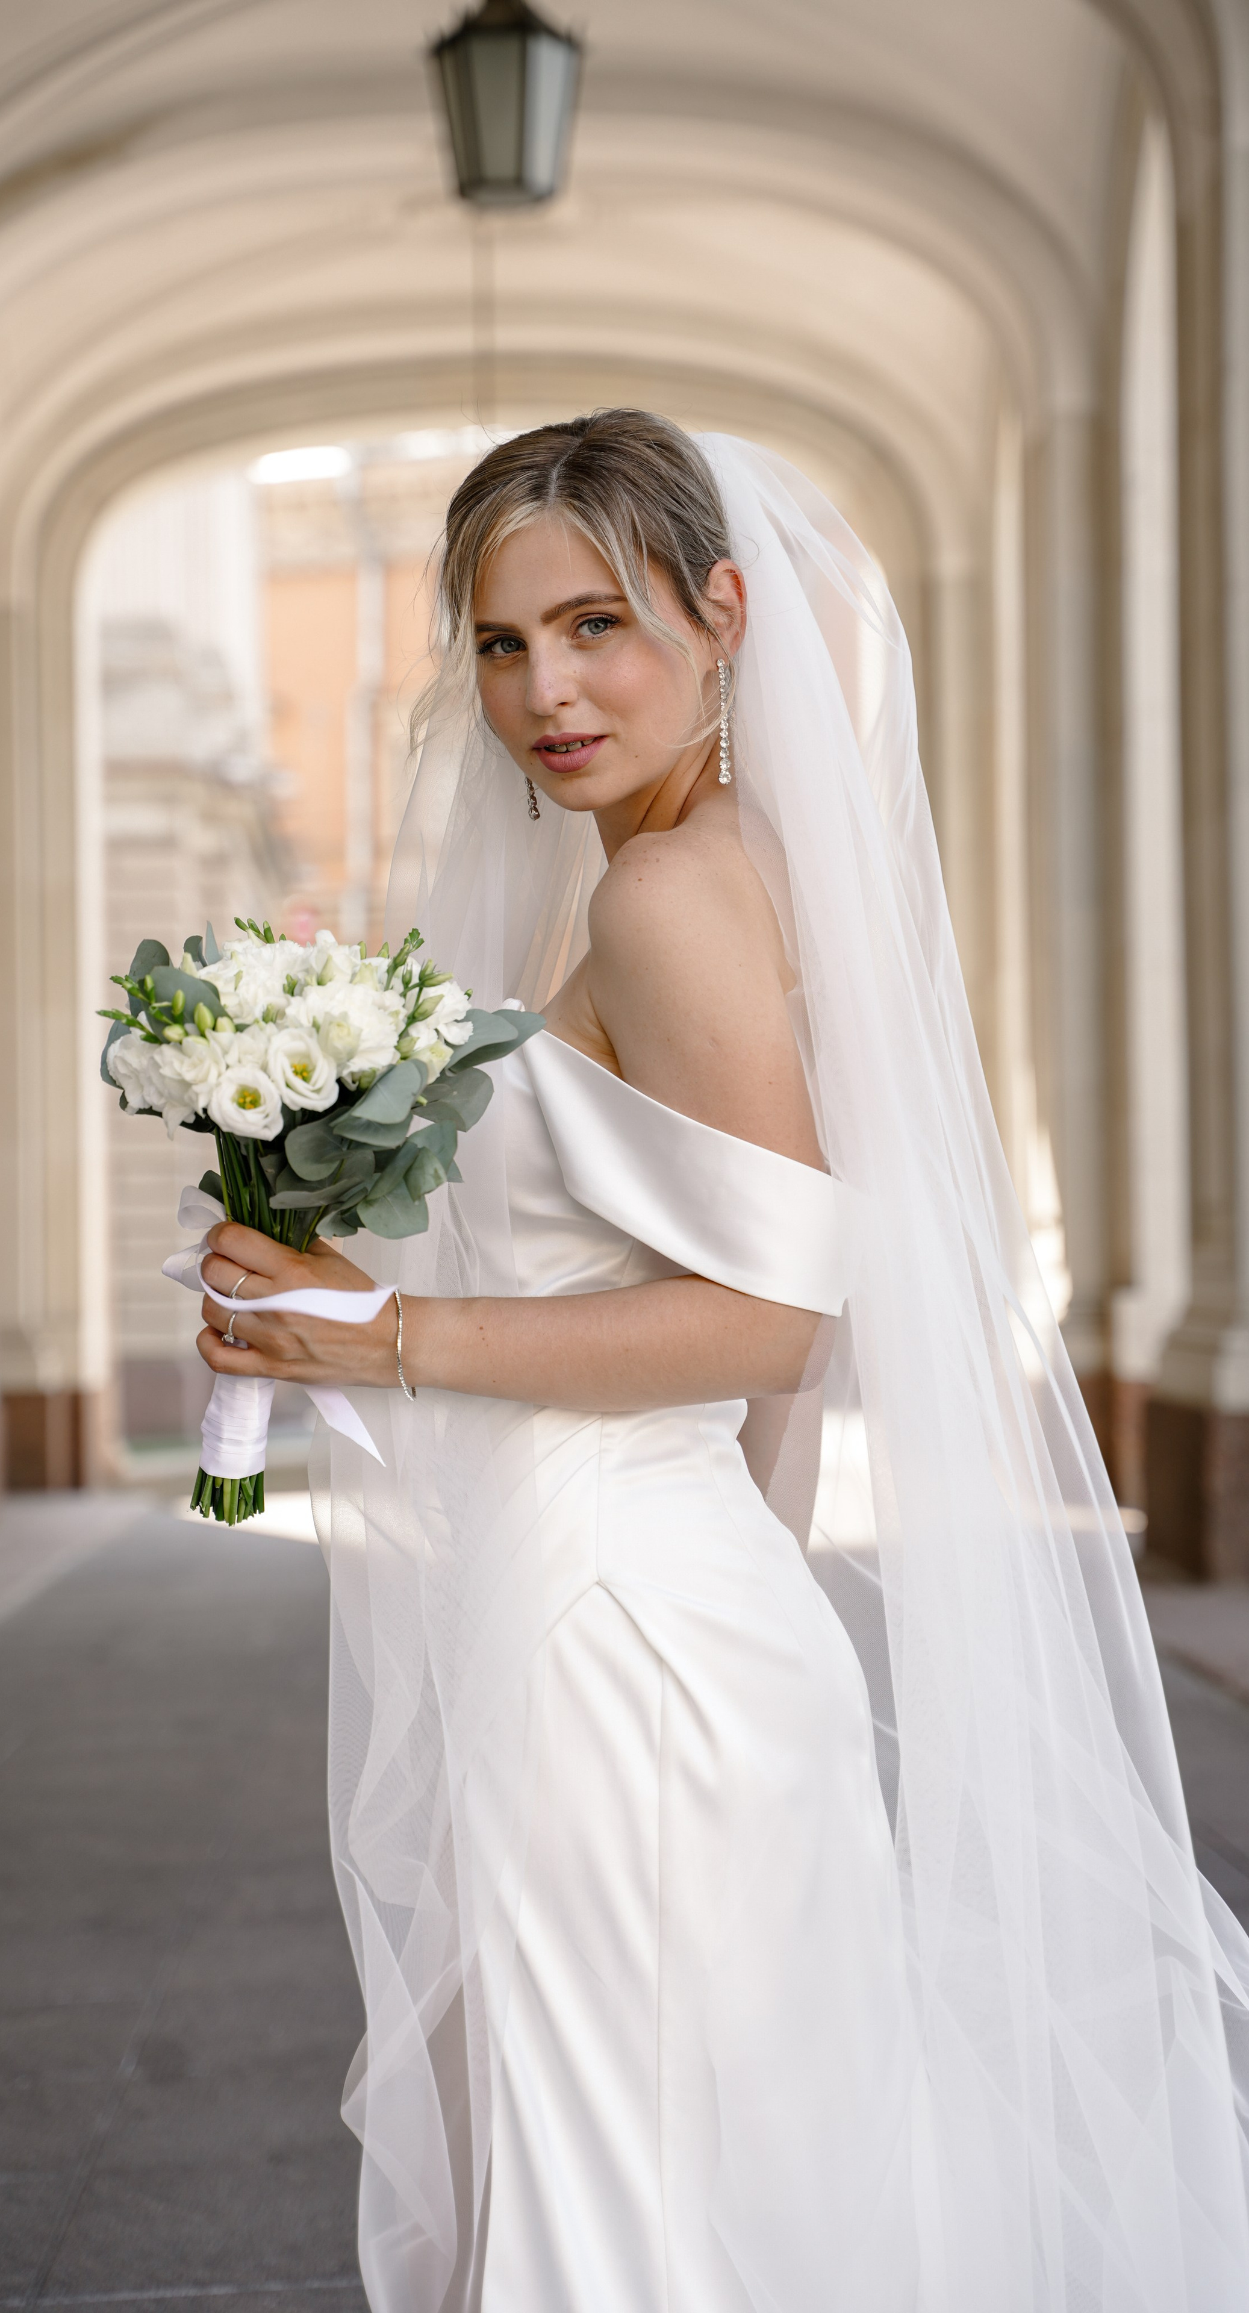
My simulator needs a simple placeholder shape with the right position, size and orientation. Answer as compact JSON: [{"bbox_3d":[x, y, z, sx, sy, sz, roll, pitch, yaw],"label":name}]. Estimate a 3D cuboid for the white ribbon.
[{"bbox_3d":[-0.195,0.098,2.310,0.128,0.158,0.085,3,0,6],"label":"white ribbon"}]

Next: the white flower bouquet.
[{"bbox_3d":[-0.186,0.037,2.330,0.235,0.335,0.215,10,7,8],"label":"white flower bouquet"}]

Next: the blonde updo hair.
[{"bbox_3d":[-0.018,-0.348,2.460,0.180,0.200,0.220,-8,-1,29],"label":"blonde updo hair"}]

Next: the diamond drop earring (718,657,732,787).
[{"bbox_3d":[0.059,-0.254,2.410,0.009,0.072,0.007,0,0,-9],"label":"diamond drop earring"}]

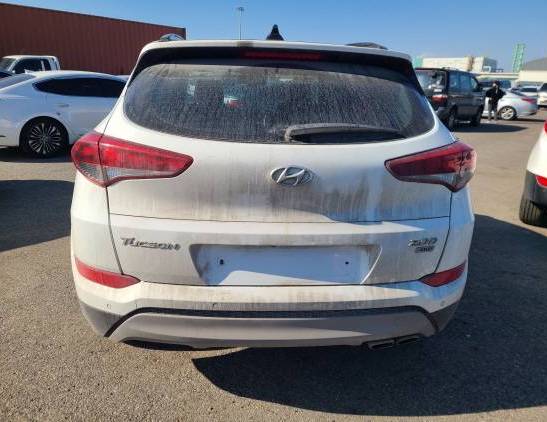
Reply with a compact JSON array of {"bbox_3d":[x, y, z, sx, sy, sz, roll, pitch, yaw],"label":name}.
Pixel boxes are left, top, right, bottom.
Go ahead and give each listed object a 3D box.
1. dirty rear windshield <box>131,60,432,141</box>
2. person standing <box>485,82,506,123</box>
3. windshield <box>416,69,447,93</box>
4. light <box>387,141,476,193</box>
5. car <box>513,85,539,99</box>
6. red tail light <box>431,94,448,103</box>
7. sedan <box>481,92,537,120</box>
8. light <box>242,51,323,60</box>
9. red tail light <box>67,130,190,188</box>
[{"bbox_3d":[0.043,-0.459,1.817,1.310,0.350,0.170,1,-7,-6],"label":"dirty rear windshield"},{"bbox_3d":[9.660,-4.695,18.361,0.620,1.730,0.360,11,19,26],"label":"person standing"},{"bbox_3d":[4.848,-4.206,13.604,1.350,0.620,0.150,15,11,35],"label":"windshield"},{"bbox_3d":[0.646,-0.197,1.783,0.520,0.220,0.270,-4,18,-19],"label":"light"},{"bbox_3d":[21.904,-10.059,36.901,1.830,1.500,4.600,13,20,31],"label":"car"},{"bbox_3d":[5.224,-3.540,13.334,0.420,0.240,0.220,15,21,35],"label":"red tail light"},{"bbox_3d":[10.471,-5.460,21.386,4.850,1.470,1.850,15,21,34],"label":"sedan"},{"bbox_3d":[0.045,-0.667,1.815,0.350,0.035,0.040,1,17,-6],"label":"light"},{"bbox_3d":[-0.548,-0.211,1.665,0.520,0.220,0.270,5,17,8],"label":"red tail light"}]

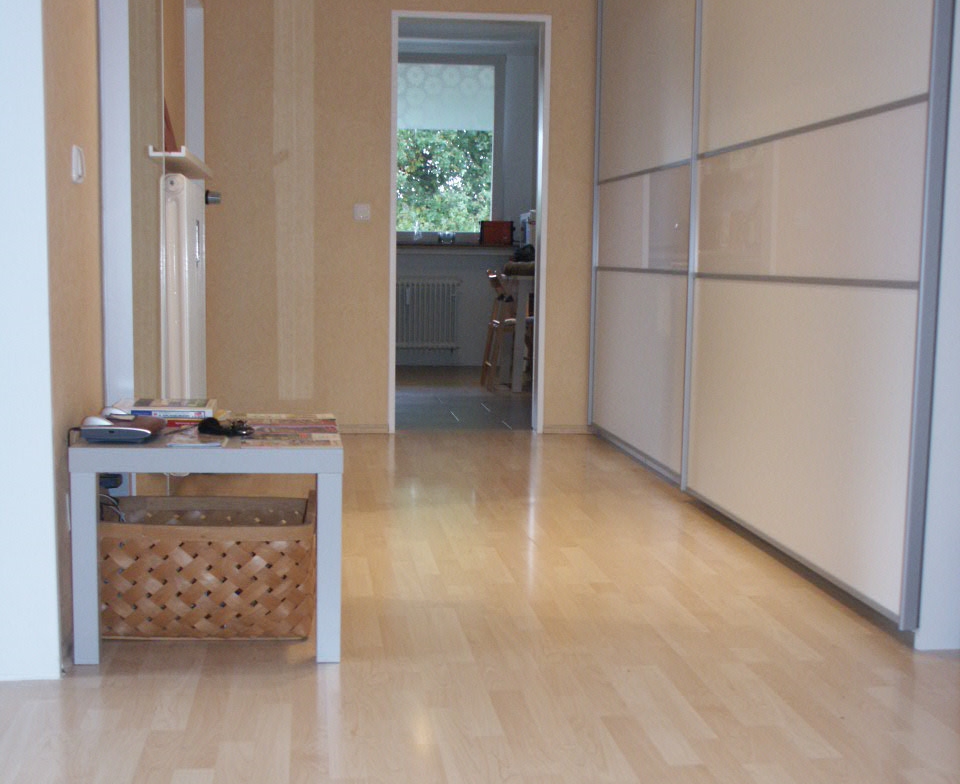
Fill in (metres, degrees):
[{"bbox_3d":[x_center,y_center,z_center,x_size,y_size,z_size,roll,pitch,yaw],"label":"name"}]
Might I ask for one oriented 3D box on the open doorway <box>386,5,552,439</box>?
[{"bbox_3d":[-0.059,-0.787,6.015,0.746,1.967,0.170,0,6,-7],"label":"open doorway"}]

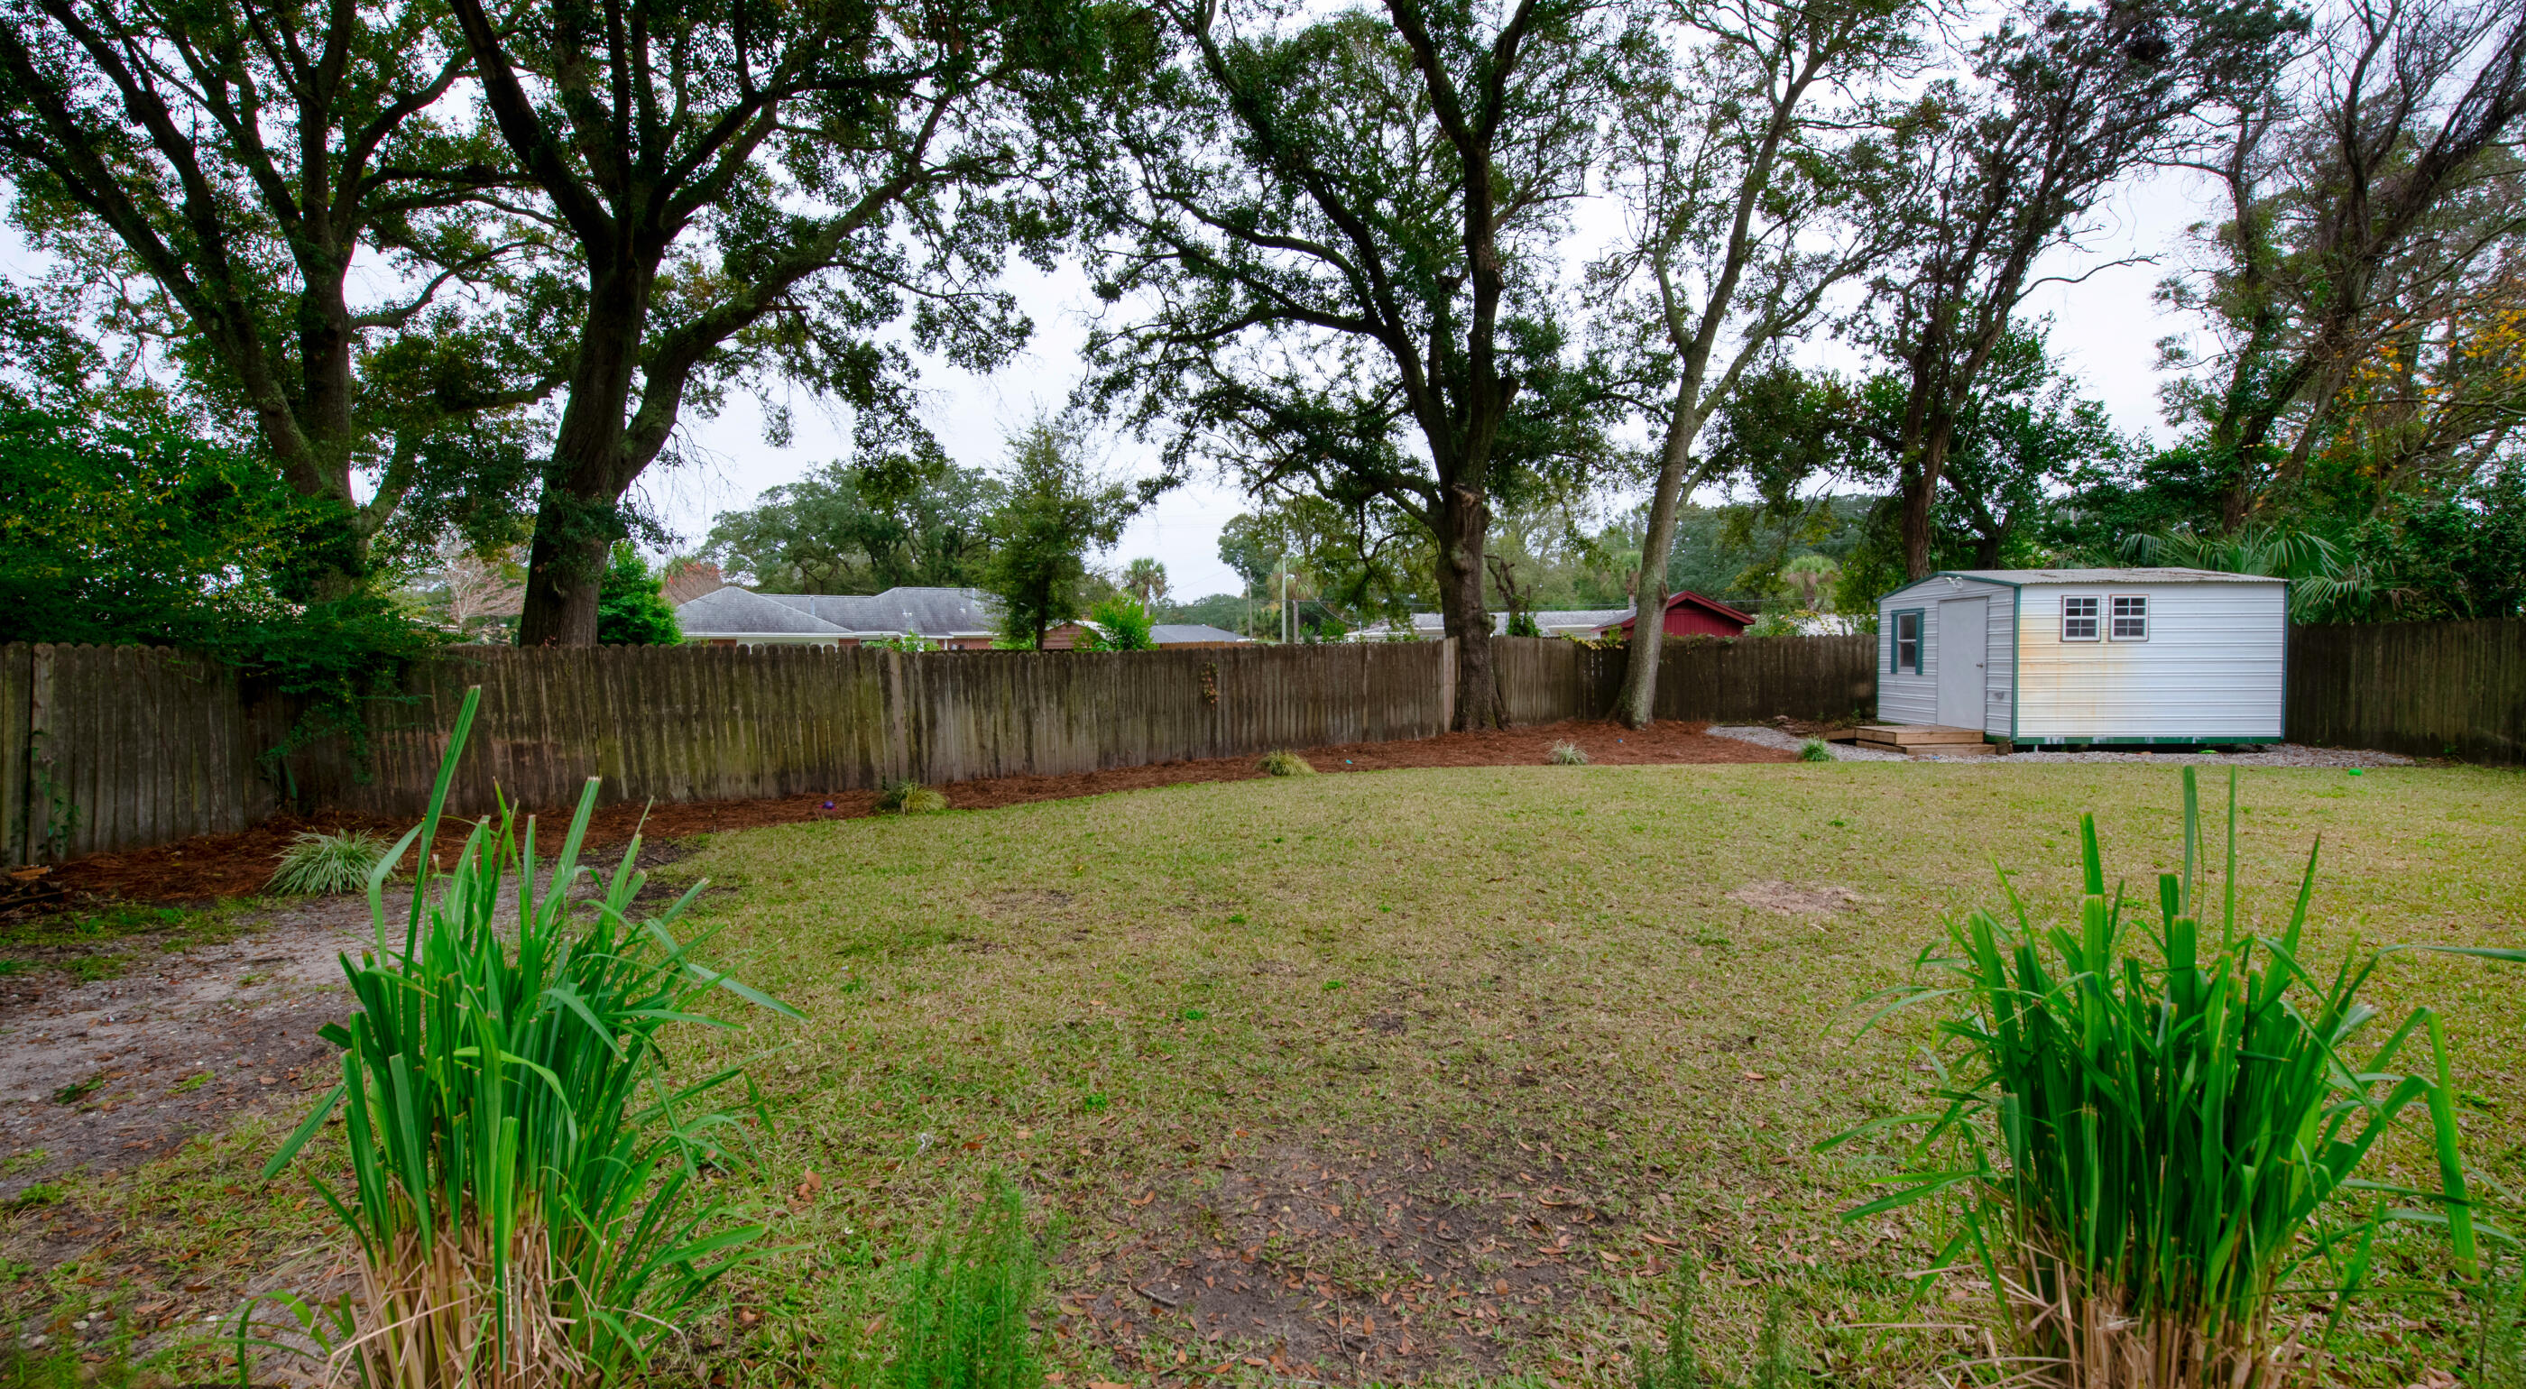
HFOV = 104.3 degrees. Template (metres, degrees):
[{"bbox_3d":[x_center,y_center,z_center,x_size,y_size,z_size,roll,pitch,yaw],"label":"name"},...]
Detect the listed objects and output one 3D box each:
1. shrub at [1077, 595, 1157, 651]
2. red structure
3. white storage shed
[{"bbox_3d":[-2.676,-0.456,18.000,1.500,2.700,1.500,-1,2,0],"label":"shrub"},{"bbox_3d":[10.534,-1.101,25.940,3.900,3.000,4.000,0,2,14],"label":"red structure"},{"bbox_3d":[12.932,-0.663,16.022,3.500,2.620,3.900,0,2,7],"label":"white storage shed"}]

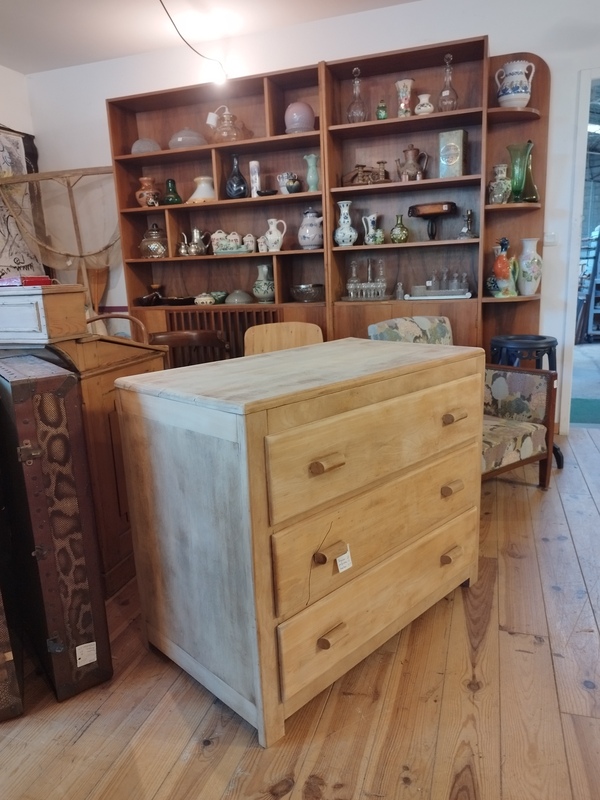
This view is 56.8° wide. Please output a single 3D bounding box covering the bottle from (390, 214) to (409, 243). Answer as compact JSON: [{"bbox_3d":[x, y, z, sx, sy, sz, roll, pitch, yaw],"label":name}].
[{"bbox_3d":[0.617,-1.048,3.421,0.105,0.176,0.105,2,13,18],"label":"bottle"}]

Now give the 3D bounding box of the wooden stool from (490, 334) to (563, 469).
[{"bbox_3d":[1.219,0.009,3.015,0.400,0.703,0.400,2,13,18],"label":"wooden stool"}]

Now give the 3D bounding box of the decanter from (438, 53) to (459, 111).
[{"bbox_3d":[0.852,-1.802,3.184,0.106,0.328,0.106,2,13,18],"label":"decanter"}]

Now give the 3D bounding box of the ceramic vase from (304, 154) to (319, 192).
[{"bbox_3d":[0.073,-1.397,3.445,0.091,0.239,0.091,-2,12,1],"label":"ceramic vase"}]

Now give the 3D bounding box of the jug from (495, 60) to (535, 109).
[{"bbox_3d":[1.199,-1.745,3.094,0.196,0.232,0.166,2,13,18],"label":"jug"}]

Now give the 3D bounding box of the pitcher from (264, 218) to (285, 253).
[{"bbox_3d":[-0.157,-1.069,3.620,0.151,0.214,0.124,2,13,18],"label":"pitcher"}]

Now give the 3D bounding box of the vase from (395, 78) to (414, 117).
[{"bbox_3d":[0.619,-1.757,3.271,0.106,0.221,0.106,2,13,18],"label":"vase"}]

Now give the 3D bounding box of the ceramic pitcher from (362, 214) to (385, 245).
[{"bbox_3d":[0.434,-1.023,3.341,0.111,0.191,0.086,0,13,10],"label":"ceramic pitcher"}]

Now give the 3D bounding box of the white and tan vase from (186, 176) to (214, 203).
[{"bbox_3d":[-0.675,-1.424,3.780,0.212,0.176,0.212,2,13,18],"label":"white and tan vase"}]

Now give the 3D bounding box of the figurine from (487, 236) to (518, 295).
[{"bbox_3d":[1.155,-0.749,3.126,0.146,0.327,0.110,-5,13,-10],"label":"figurine"}]

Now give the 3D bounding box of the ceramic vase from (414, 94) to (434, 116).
[{"bbox_3d":[0.686,-1.612,3.051,0.104,0.124,0.104,2,14,18],"label":"ceramic vase"}]

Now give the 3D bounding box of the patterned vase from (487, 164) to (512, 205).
[{"bbox_3d":[1.145,-1.219,3.159,0.124,0.229,0.124,2,13,18],"label":"patterned vase"}]

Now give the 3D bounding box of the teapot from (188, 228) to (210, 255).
[{"bbox_3d":[-0.707,-1.096,3.870,0.192,0.183,0.135,2,13,18],"label":"teapot"}]

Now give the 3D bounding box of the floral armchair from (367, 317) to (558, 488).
[{"bbox_3d":[0.768,0.032,2.747,0.648,0.815,0.670,-11,15,-32],"label":"floral armchair"}]

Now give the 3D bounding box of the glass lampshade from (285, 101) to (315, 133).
[{"bbox_3d":[-0.001,-1.725,3.429,0.186,0.208,0.186,-2,12,0],"label":"glass lampshade"}]

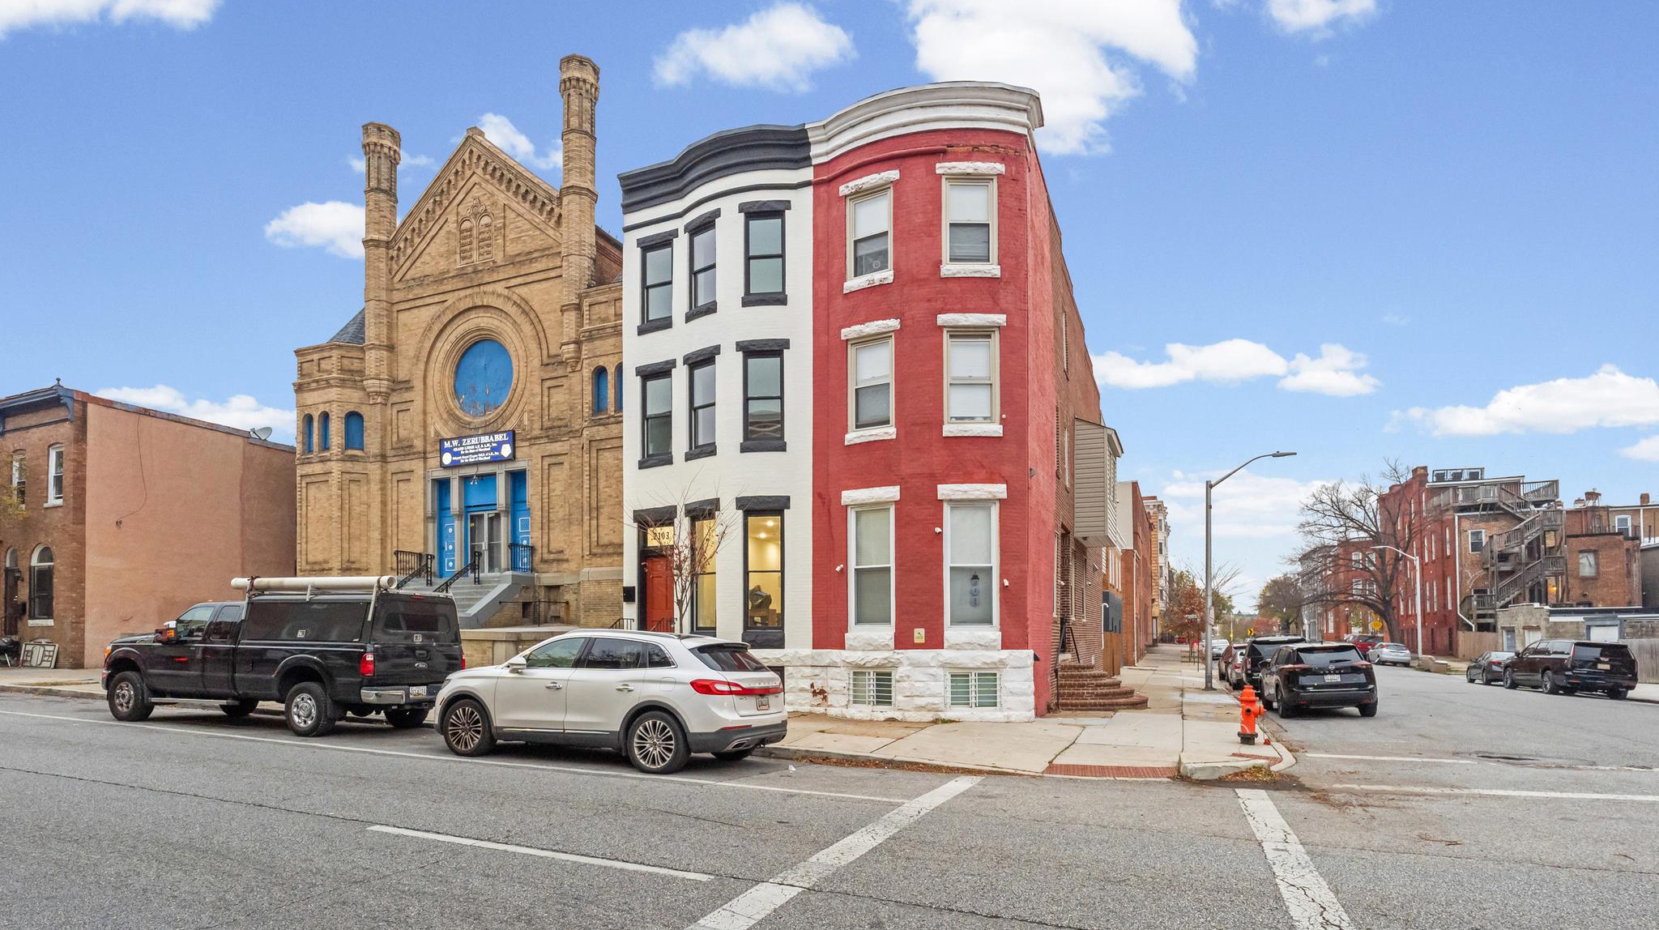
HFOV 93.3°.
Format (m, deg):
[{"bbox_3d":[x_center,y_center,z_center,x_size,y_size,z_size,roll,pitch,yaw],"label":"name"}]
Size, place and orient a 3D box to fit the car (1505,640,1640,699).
[{"bbox_3d":[27.800,7.620,29.600,2.080,1.930,5.700,-4,-11,22],"label":"car"}]

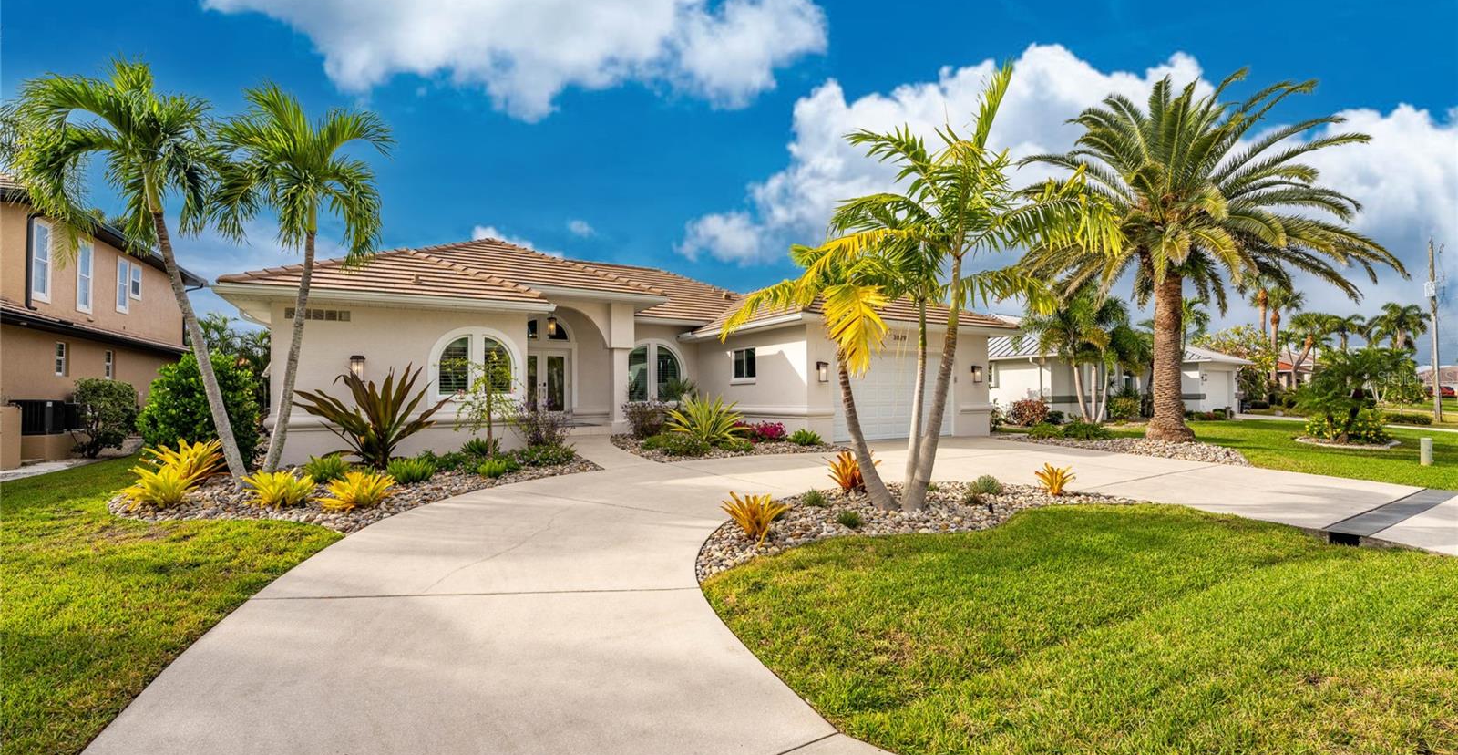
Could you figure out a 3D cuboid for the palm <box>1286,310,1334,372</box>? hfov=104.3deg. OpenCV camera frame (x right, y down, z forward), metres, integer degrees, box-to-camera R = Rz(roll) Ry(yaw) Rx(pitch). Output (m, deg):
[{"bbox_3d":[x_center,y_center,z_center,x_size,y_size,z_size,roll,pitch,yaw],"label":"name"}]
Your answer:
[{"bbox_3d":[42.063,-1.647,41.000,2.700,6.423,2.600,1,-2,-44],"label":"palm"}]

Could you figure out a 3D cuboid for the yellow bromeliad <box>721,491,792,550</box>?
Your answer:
[{"bbox_3d":[0.283,1.372,5.724,0.720,0.540,0.700,0,-1,3],"label":"yellow bromeliad"}]

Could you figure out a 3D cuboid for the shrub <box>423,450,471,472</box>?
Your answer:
[{"bbox_3d":[-4.825,1.432,9.700,0.760,0.409,0.750,0,-2,-26],"label":"shrub"}]

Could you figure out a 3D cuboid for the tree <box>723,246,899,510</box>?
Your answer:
[{"bbox_3d":[1.006,0.014,7.000,2.150,3.262,2.100,-1,-2,8],"label":"tree"}]

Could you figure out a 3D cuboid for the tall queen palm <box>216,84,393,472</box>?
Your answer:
[{"bbox_3d":[-7.056,-1.652,9.400,2.400,6.438,2.500,1,-2,-37],"label":"tall queen palm"}]

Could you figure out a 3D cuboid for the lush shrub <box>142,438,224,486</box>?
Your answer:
[{"bbox_3d":[-9.164,1.315,9.476,1.050,0.740,1.000,1,-2,-44],"label":"lush shrub"}]

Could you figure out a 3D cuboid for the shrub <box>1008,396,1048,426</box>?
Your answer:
[{"bbox_3d":[11.839,1.350,22.400,1.400,1.170,1.400,-1,-2,28],"label":"shrub"}]

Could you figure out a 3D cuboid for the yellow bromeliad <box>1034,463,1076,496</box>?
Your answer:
[{"bbox_3d":[4.548,1.414,7.874,0.500,0.460,0.500,-1,-1,30],"label":"yellow bromeliad"}]

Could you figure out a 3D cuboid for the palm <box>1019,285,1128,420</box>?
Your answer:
[{"bbox_3d":[15.076,-1.058,24.800,4.100,5.952,4.000,-2,-2,31],"label":"palm"}]

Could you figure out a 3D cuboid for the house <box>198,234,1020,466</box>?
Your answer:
[{"bbox_3d":[-3.609,-1.373,21.085,20.150,6.530,17.150,1,-1,-28],"label":"house"}]

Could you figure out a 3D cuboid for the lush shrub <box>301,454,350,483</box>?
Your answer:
[{"bbox_3d":[-6.652,1.413,9.324,0.680,0.480,0.660,1,-1,-35],"label":"lush shrub"}]

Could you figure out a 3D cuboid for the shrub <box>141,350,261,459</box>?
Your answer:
[{"bbox_3d":[-11.226,0.539,11.992,1.900,2.350,1.900,1,-2,-43],"label":"shrub"}]

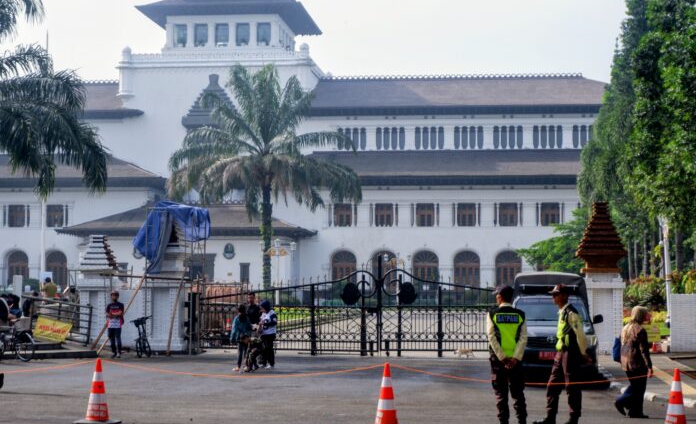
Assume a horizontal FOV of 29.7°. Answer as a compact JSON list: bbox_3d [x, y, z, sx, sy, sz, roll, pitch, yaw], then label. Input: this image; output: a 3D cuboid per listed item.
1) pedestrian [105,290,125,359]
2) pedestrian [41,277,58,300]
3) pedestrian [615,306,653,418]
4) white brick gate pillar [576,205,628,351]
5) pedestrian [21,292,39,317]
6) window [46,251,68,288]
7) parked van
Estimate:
[{"bbox_3d":[-5.913,2.845,33.368,0.500,1.672,0.340,1,-4,-6],"label":"pedestrian"},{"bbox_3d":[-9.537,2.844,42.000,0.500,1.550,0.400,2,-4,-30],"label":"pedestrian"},{"bbox_3d":[3.836,2.002,17.661,0.500,1.500,0.500,1,-4,-21],"label":"pedestrian"},{"bbox_3d":[6.518,1.710,33.800,1.220,3.880,1.220,0,-4,7],"label":"white brick gate pillar"},{"bbox_3d":[-8.431,2.820,34.800,0.450,1.400,0.450,2,-4,-26],"label":"pedestrian"},{"bbox_3d":[-26.445,5.225,119.465,2.100,3.451,0.400,0,-4,7],"label":"window"},{"bbox_3d":[3.985,2.225,25.888,1.750,2.070,4.800,0,-4,8],"label":"parked van"}]

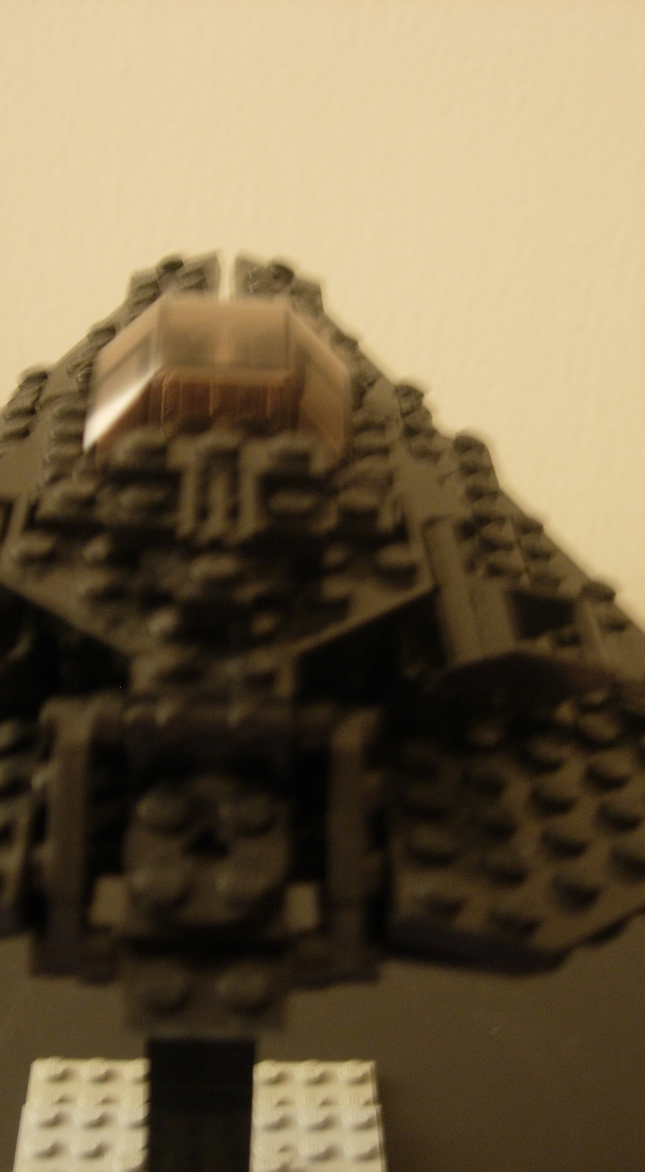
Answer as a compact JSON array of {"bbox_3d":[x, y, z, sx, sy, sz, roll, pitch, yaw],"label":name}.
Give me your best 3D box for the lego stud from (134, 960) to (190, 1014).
[{"bbox_3d":[-0.016,0.040,0.184,0.005,0.002,0.005,1,55,-5],"label":"lego stud"}]

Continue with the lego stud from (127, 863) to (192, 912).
[{"bbox_3d":[-0.016,0.029,0.181,0.005,0.002,0.005,1,55,-5],"label":"lego stud"}]

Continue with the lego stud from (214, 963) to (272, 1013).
[{"bbox_3d":[-0.008,0.040,0.184,0.005,0.002,0.005,1,55,-5],"label":"lego stud"}]

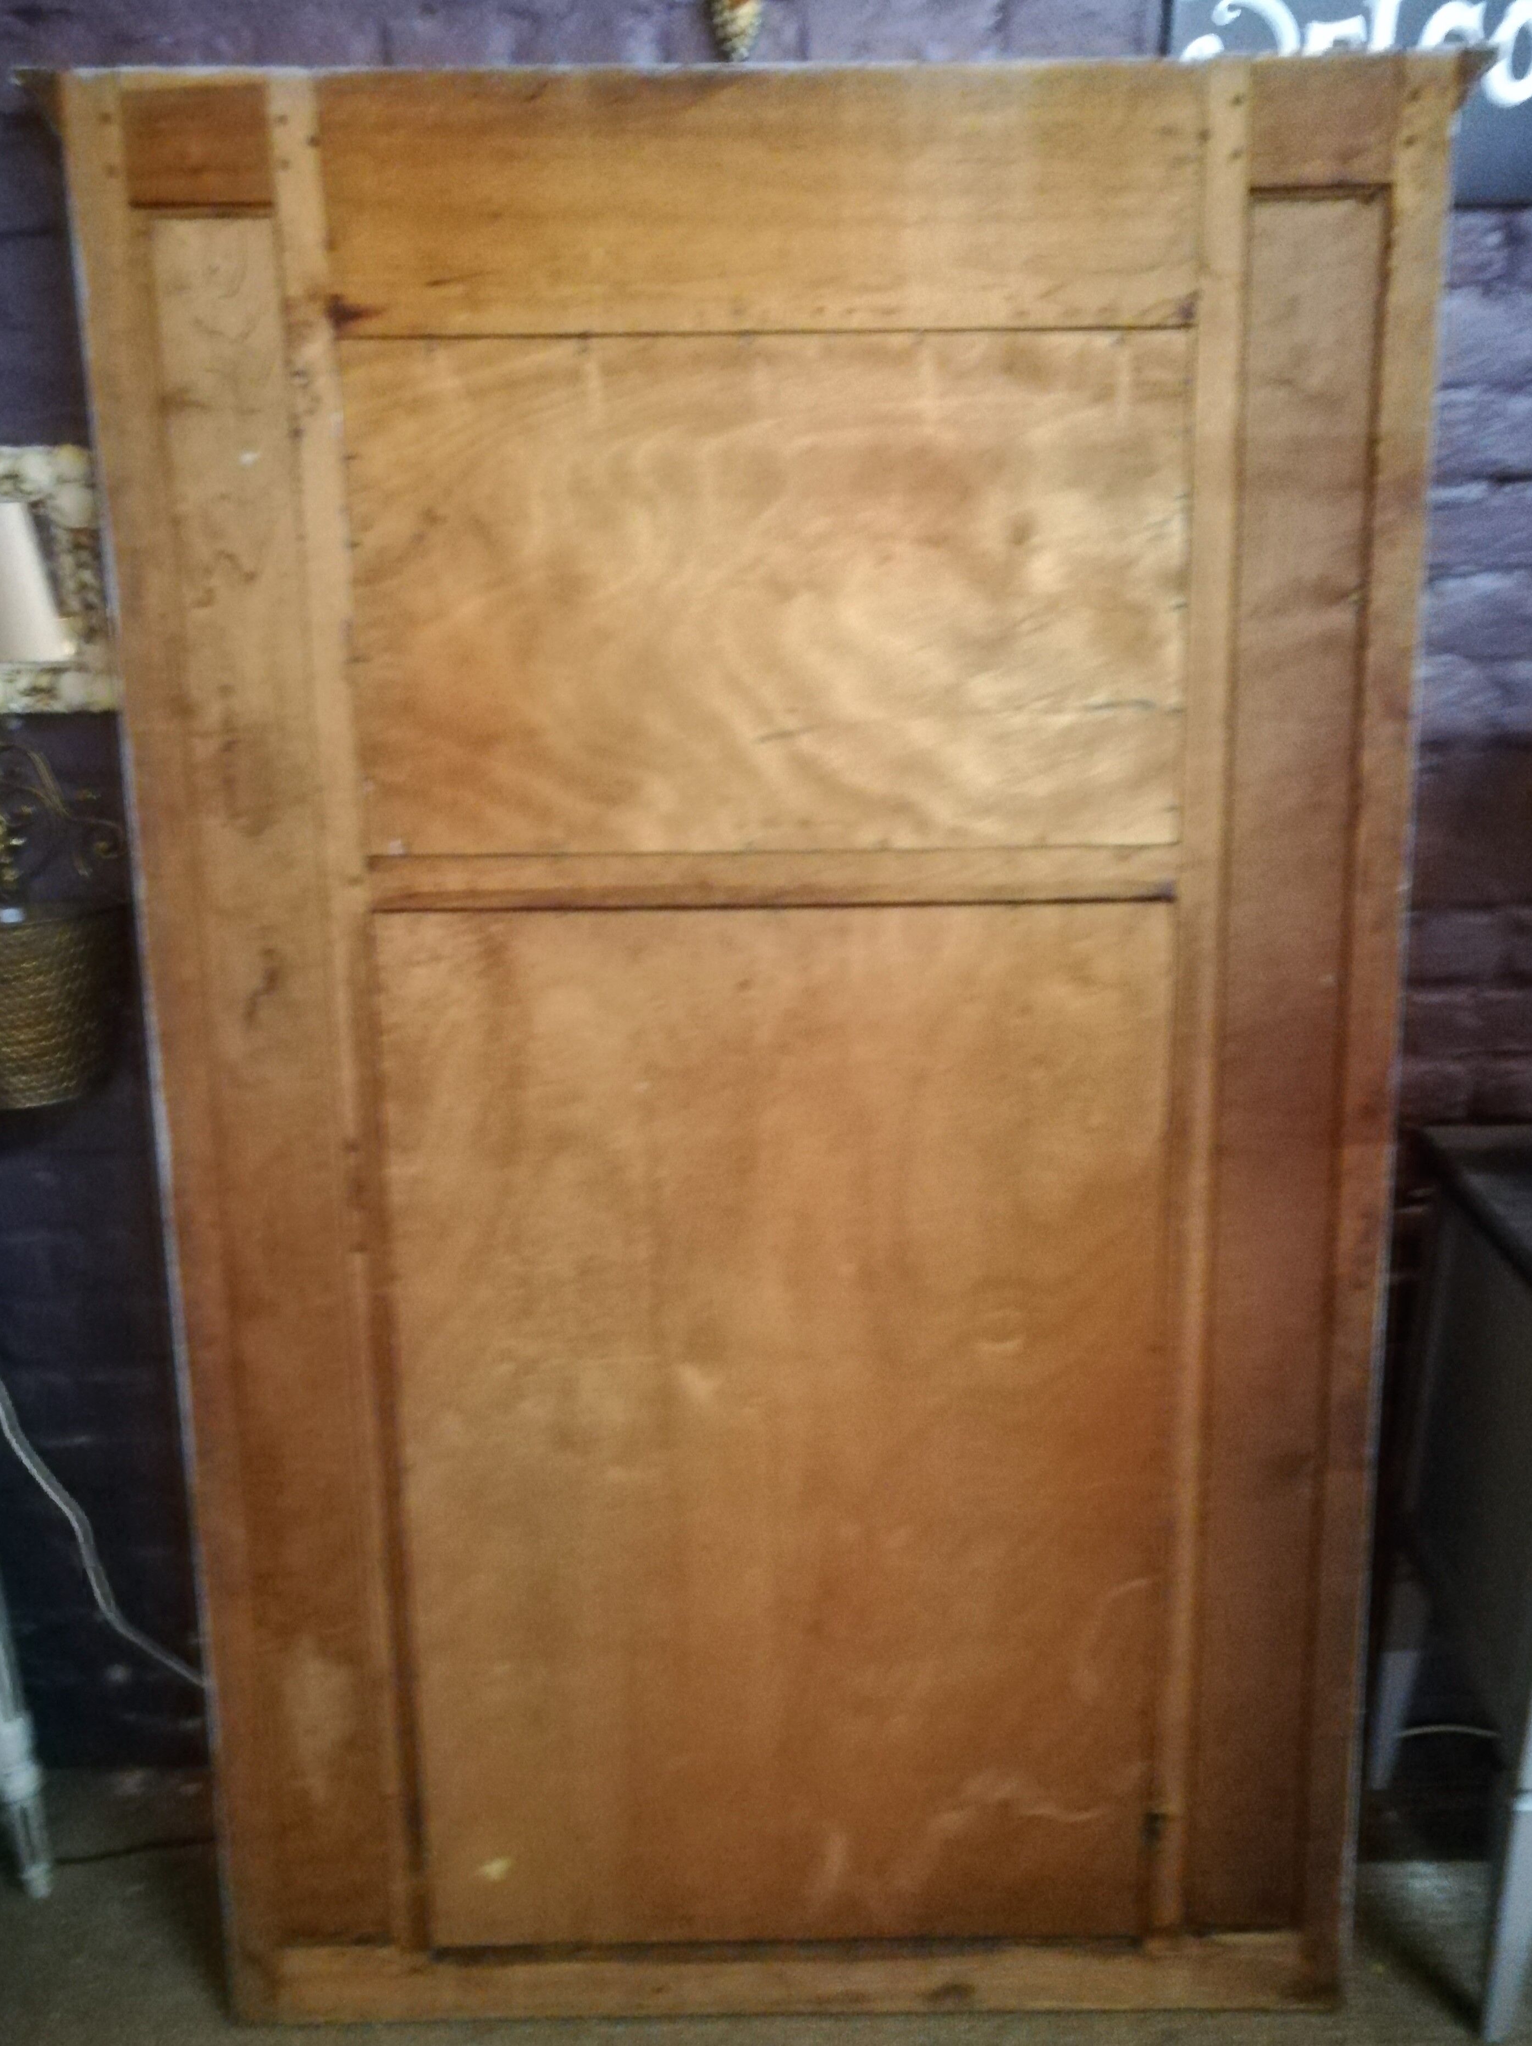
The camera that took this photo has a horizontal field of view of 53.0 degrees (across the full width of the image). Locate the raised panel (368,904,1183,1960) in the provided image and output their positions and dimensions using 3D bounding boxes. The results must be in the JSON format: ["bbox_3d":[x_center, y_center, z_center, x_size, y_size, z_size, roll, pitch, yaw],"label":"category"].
[{"bbox_3d":[0.015,0.408,1.467,0.709,1.041,0.025,-1,10,0],"label":"raised panel"}]

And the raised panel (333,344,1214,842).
[{"bbox_3d":[0.004,-0.364,1.324,0.708,0.428,0.020,-1,10,0],"label":"raised panel"}]

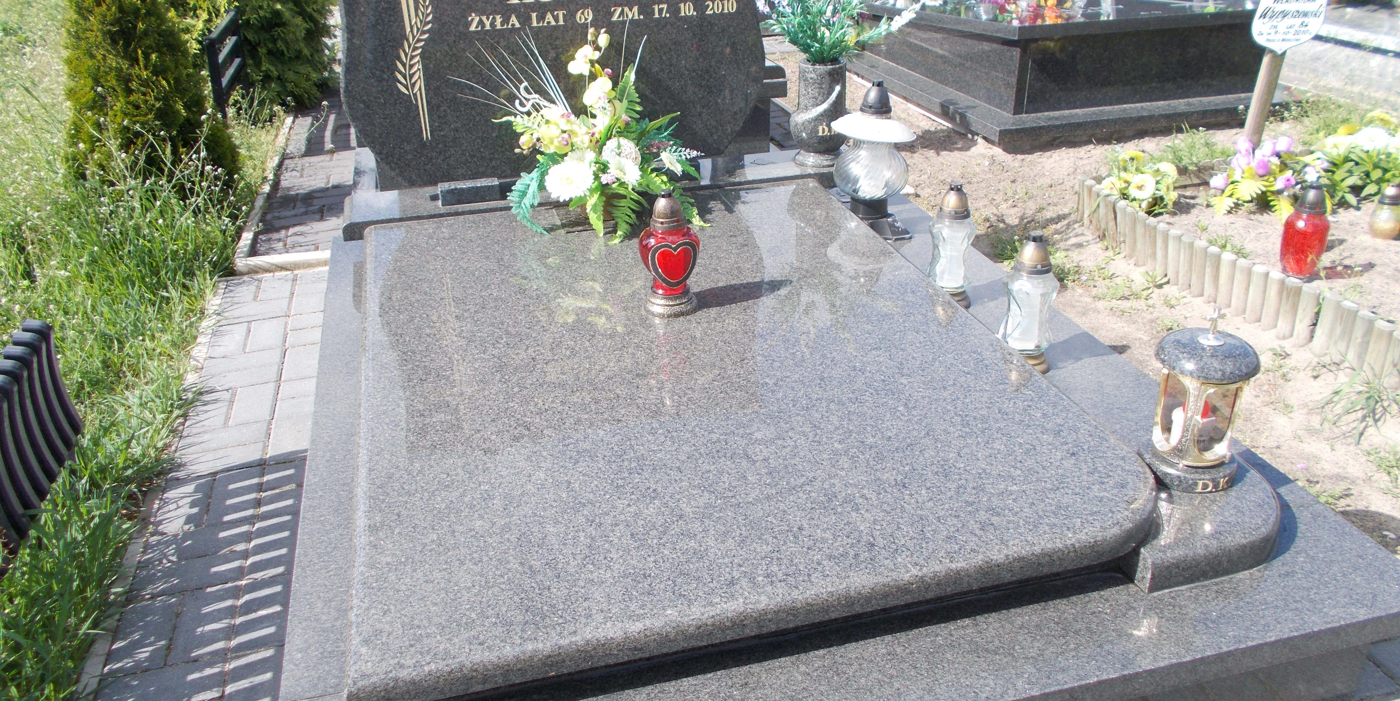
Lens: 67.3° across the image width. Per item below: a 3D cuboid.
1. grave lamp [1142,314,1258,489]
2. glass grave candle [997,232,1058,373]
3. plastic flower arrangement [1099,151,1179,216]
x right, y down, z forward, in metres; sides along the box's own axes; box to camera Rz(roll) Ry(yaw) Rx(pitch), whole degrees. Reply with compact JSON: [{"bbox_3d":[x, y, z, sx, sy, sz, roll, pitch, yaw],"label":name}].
[{"bbox_3d":[0.786,0.073,1.648,0.165,0.270,0.165,-8,28,-13],"label":"grave lamp"},{"bbox_3d":[0.662,-0.095,2.105,0.115,0.275,0.115,-8,28,-13],"label":"glass grave candle"},{"bbox_3d":[1.452,-0.559,3.477,0.250,0.190,0.220,-8,28,-13],"label":"plastic flower arrangement"}]

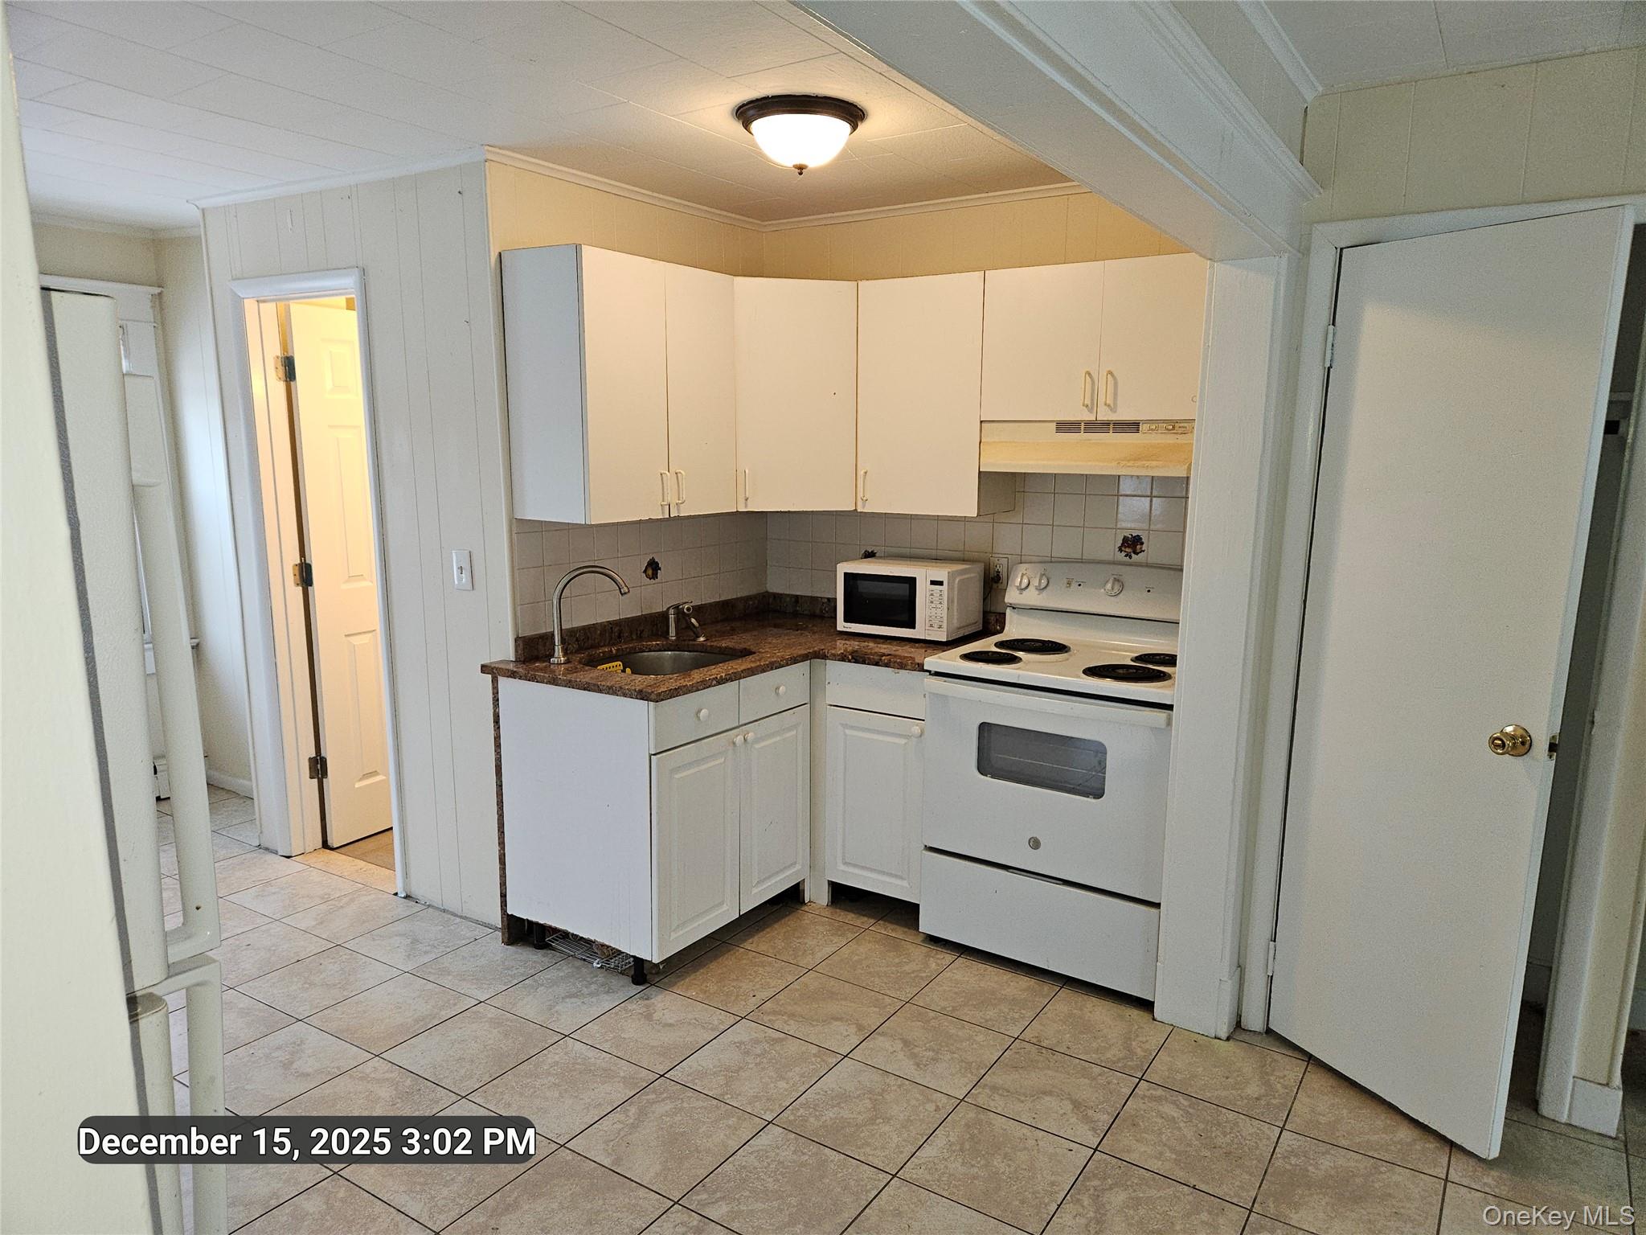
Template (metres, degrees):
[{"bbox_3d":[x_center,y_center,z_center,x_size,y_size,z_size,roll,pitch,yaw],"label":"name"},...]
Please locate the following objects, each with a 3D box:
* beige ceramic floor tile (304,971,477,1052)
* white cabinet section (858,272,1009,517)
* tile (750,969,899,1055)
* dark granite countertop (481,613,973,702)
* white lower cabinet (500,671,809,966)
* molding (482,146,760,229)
[{"bbox_3d":[-1.207,1.108,3.079,0.332,0.010,0.332,6,11,33],"label":"beige ceramic floor tile"},{"bbox_3d":[0.396,-0.734,3.675,0.449,0.755,0.324,7,11,33],"label":"white cabinet section"},{"bbox_3d":[0.011,1.115,3.095,0.334,0.010,0.334,6,11,32],"label":"tile"},{"bbox_3d":[-0.193,0.118,3.631,1.095,0.032,1.420,6,11,32],"label":"dark granite countertop"},{"bbox_3d":[-0.512,0.536,3.551,0.602,0.767,0.797,6,11,32],"label":"white lower cabinet"},{"bbox_3d":[-0.572,-1.400,3.641,0.036,0.042,1.370,6,11,32],"label":"molding"}]

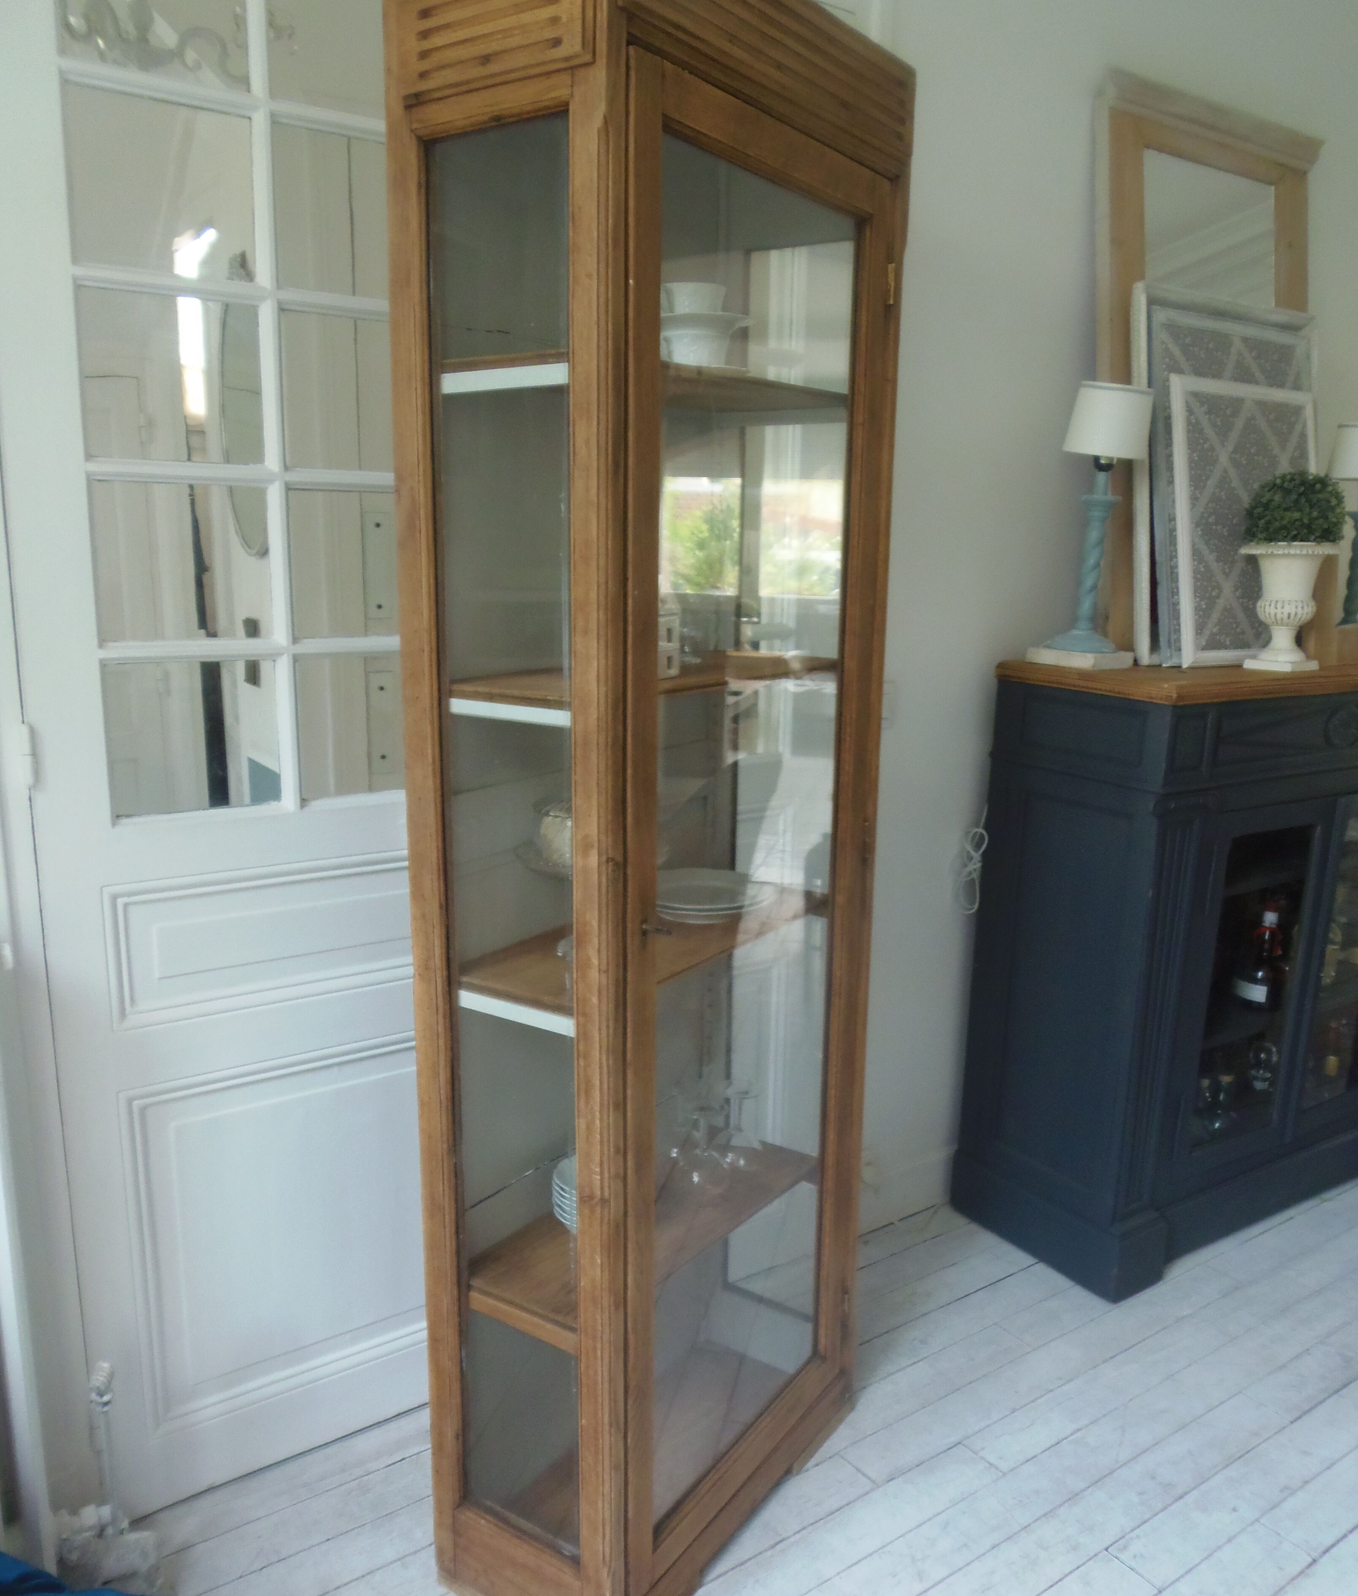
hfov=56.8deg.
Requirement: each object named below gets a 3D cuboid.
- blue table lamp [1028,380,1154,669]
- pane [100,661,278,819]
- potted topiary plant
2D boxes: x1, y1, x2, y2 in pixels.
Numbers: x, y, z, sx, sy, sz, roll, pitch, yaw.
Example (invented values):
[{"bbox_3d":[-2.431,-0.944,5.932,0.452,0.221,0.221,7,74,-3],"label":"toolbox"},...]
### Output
[{"bbox_3d":[0.817,-0.527,2.450,0.157,0.531,0.157,-7,14,-33],"label":"blue table lamp"},{"bbox_3d":[-0.637,-0.082,1.657,0.220,0.206,0.020,-7,14,-33],"label":"pane"},{"bbox_3d":[1.197,-0.441,2.446,0.196,0.377,0.196,-7,14,-33],"label":"potted topiary plant"}]

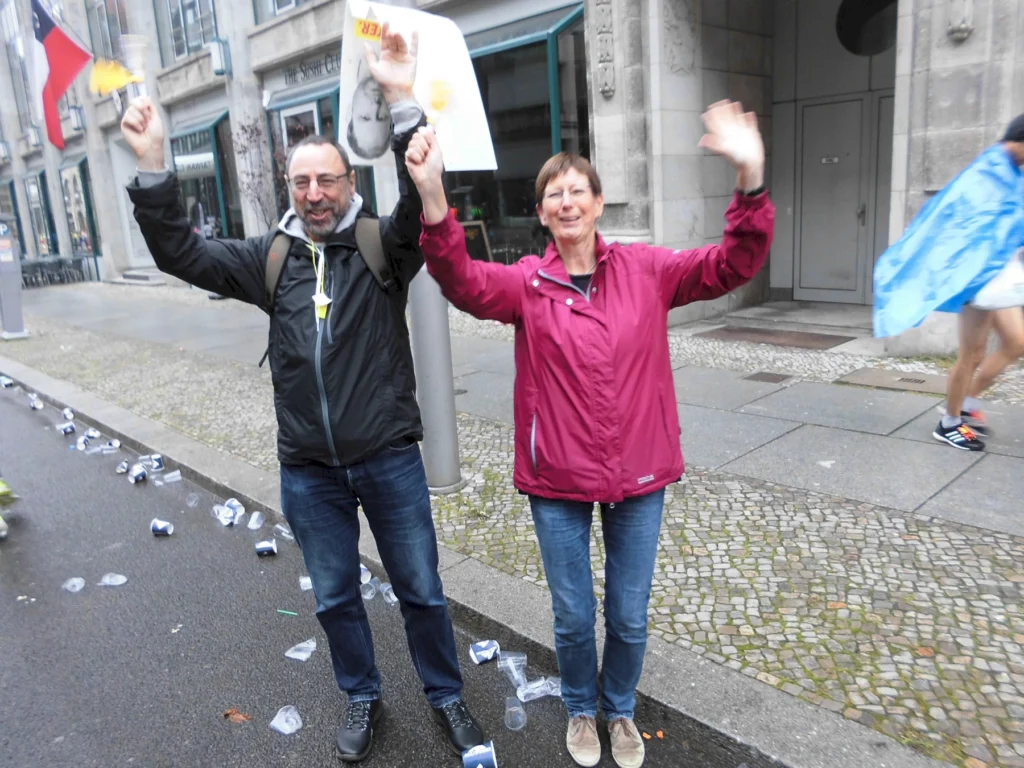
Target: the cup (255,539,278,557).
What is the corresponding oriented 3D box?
[{"bbox_3d":[-1.171,0.779,3.665,0.085,0.077,0.077,-12,14,-6],"label":"cup"}]

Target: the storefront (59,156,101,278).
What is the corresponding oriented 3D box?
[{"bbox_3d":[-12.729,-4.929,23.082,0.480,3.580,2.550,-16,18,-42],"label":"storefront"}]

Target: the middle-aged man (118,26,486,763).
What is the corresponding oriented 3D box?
[{"bbox_3d":[-0.566,0.087,2.187,0.800,2.000,0.450,-5,13,-8],"label":"middle-aged man"}]

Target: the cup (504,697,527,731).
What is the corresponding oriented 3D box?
[{"bbox_3d":[0.006,1.008,2.367,0.068,0.068,0.095,-5,6,-5],"label":"cup"}]

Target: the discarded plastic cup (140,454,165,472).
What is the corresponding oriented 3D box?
[{"bbox_3d":[-2.335,0.523,5.058,0.077,0.085,0.077,-4,13,0],"label":"discarded plastic cup"}]

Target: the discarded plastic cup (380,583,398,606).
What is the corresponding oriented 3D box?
[{"bbox_3d":[-0.506,0.858,3.157,0.070,0.070,0.095,-8,6,-18],"label":"discarded plastic cup"}]

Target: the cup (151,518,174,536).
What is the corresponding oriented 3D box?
[{"bbox_3d":[-1.817,0.744,3.999,0.085,0.077,0.077,5,14,6],"label":"cup"}]

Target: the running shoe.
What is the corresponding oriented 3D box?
[{"bbox_3d":[2.418,0.267,4.158,0.100,0.110,0.275,-16,26,-42],"label":"running shoe"}]

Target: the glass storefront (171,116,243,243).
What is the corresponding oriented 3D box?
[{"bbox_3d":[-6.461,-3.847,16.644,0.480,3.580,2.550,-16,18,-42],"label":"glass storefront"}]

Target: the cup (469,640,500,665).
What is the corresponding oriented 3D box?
[{"bbox_3d":[-0.093,0.938,2.686,0.085,0.077,0.077,-10,15,-27],"label":"cup"}]

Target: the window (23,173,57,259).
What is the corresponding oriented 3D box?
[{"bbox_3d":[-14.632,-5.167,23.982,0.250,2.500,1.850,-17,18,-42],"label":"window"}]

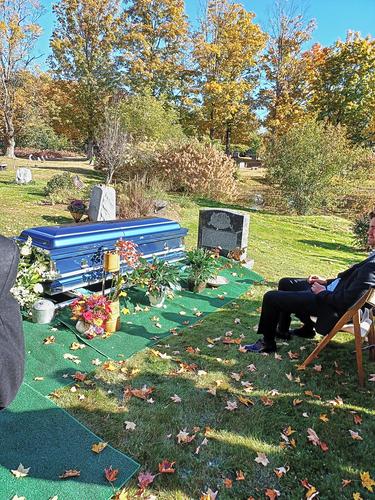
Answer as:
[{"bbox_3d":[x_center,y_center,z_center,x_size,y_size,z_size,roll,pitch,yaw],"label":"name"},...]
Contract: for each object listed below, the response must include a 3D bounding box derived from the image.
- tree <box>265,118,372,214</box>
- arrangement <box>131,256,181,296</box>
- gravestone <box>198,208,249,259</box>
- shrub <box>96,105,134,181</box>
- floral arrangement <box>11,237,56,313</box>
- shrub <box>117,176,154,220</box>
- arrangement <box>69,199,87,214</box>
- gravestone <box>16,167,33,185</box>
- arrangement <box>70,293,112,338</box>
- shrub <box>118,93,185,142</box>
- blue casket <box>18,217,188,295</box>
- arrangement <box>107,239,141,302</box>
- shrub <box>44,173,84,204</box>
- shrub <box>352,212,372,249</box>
[{"bbox_3d":[4.680,-3.006,13.000,3.850,3.400,3.500,6,14,19],"label":"tree"},{"bbox_3d":[-0.346,0.308,3.900,0.520,0.460,0.460,0,13,-5],"label":"arrangement"},{"bbox_3d":[0.625,-0.253,6.100,0.830,0.820,0.220,8,13,30],"label":"gravestone"},{"bbox_3d":[-2.588,-3.704,12.800,1.250,2.750,1.200,2,11,0],"label":"shrub"},{"bbox_3d":[-1.512,0.257,3.500,0.520,0.760,0.400,1,13,-3],"label":"floral arrangement"},{"bbox_3d":[-1.282,-1.269,8.900,0.900,1.000,0.850,2,11,0],"label":"shrub"},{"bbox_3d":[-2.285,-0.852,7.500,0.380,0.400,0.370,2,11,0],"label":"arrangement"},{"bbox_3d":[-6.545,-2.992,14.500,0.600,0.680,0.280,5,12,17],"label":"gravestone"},{"bbox_3d":[-0.837,0.571,3.150,0.360,0.380,0.330,-2,14,-15],"label":"arrangement"},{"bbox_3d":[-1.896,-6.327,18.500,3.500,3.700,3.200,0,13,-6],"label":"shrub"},{"bbox_3d":[-0.945,-0.070,4.530,0.690,0.600,2.100,13,16,38],"label":"blue casket"},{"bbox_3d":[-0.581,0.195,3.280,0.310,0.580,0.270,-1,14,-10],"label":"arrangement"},{"bbox_3d":[-3.372,-1.686,9.900,1.000,0.820,0.950,2,11,0],"label":"shrub"},{"bbox_3d":[4.957,-0.540,10.000,0.900,0.950,0.900,2,11,0],"label":"shrub"}]

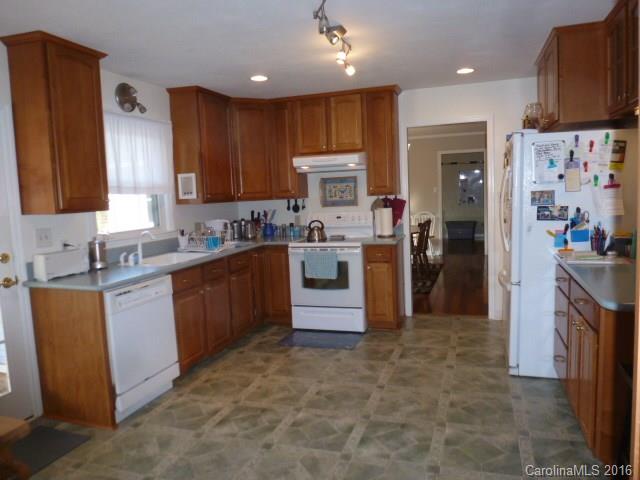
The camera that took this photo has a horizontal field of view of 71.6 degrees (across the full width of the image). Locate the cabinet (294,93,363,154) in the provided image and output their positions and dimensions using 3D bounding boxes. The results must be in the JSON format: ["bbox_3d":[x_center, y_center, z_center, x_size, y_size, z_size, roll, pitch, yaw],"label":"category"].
[{"bbox_3d":[0.159,-1.206,4.699,0.757,0.595,0.330,0,7,19],"label":"cabinet"}]

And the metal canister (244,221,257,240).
[{"bbox_3d":[-0.819,-0.093,5.165,0.140,0.205,0.140,-3,5,0],"label":"metal canister"}]

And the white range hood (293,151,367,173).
[{"bbox_3d":[0.146,-0.816,4.667,0.755,0.168,0.490,0,7,19],"label":"white range hood"}]

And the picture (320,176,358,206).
[{"bbox_3d":[0.214,-0.531,4.926,0.424,0.325,0.025,0,7,19],"label":"picture"}]

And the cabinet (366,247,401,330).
[{"bbox_3d":[0.679,0.465,4.580,0.294,0.876,0.610,0,7,19],"label":"cabinet"}]

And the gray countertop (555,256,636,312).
[{"bbox_3d":[1.685,0.223,2.343,0.625,0.040,1.385,0,7,19],"label":"gray countertop"}]

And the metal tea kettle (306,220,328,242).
[{"bbox_3d":[-0.041,-0.092,4.590,0.210,0.220,0.190,-1,7,10],"label":"metal tea kettle"}]

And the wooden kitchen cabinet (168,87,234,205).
[{"bbox_3d":[-1.165,-0.900,4.458,0.331,1.062,0.615,-1,6,19],"label":"wooden kitchen cabinet"}]

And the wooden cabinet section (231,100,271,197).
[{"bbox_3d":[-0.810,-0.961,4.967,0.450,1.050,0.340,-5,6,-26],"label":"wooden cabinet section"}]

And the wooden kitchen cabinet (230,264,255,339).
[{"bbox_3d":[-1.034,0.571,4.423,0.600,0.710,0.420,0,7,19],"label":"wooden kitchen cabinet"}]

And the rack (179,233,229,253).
[{"bbox_3d":[-1.083,0.031,4.186,0.430,0.140,0.360,0,7,19],"label":"rack"}]

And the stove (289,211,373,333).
[{"bbox_3d":[0.156,0.313,4.659,0.755,1.170,0.650,0,7,19],"label":"stove"}]

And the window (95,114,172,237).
[{"bbox_3d":[-1.572,-0.547,3.762,0.100,1.015,0.970,-1,6,19],"label":"window"}]

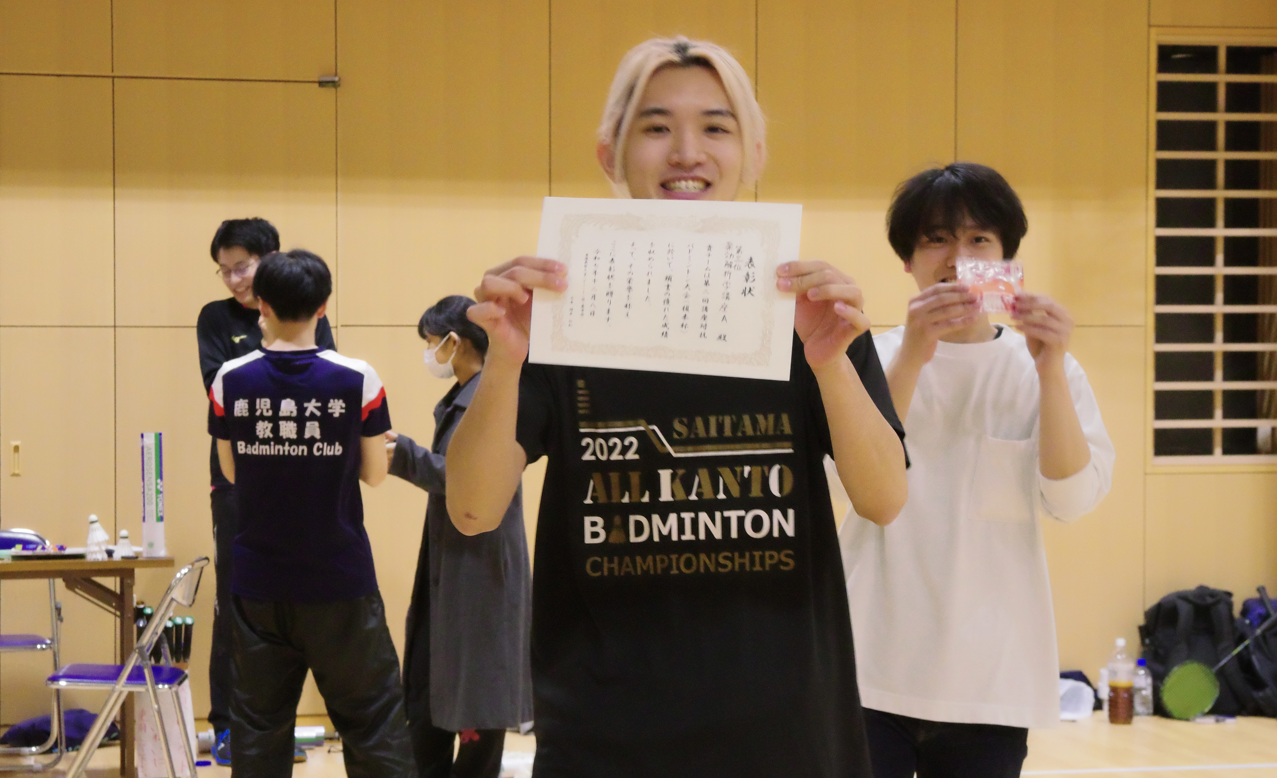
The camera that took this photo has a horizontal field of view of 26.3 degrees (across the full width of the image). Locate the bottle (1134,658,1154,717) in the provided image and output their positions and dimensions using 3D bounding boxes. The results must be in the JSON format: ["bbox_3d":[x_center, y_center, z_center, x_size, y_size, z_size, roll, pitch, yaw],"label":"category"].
[{"bbox_3d":[1.830,1.080,9.900,0.068,0.208,0.068,0,2,0],"label":"bottle"}]

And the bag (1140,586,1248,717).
[{"bbox_3d":[2.023,0.960,9.970,0.340,0.465,0.240,0,2,-17],"label":"bag"}]

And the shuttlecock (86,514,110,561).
[{"bbox_3d":[-1.643,0.453,8.300,0.070,0.138,0.070,0,2,-13],"label":"shuttlecock"}]

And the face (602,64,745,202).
[{"bbox_3d":[0.049,-0.285,3.200,0.160,0.195,0.140,0,2,-5],"label":"face"}]

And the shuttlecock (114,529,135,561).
[{"bbox_3d":[-1.564,0.475,8.300,0.066,0.090,0.066,0,2,-13],"label":"shuttlecock"}]

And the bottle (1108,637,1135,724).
[{"bbox_3d":[1.715,1.038,9.710,0.091,0.307,0.091,0,2,0],"label":"bottle"}]

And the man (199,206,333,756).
[{"bbox_3d":[-1.212,0.328,8.880,0.450,1.755,0.340,0,2,4],"label":"man"}]

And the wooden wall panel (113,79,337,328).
[{"bbox_3d":[-1.411,-0.633,9.340,0.757,0.845,0.030,0,2,-13],"label":"wooden wall panel"}]

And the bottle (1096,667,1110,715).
[{"bbox_3d":[1.701,1.099,9.960,0.062,0.172,0.062,0,2,-13],"label":"bottle"}]

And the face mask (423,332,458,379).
[{"bbox_3d":[-0.566,-0.096,7.800,0.090,0.120,0.135,-13,2,3],"label":"face mask"}]

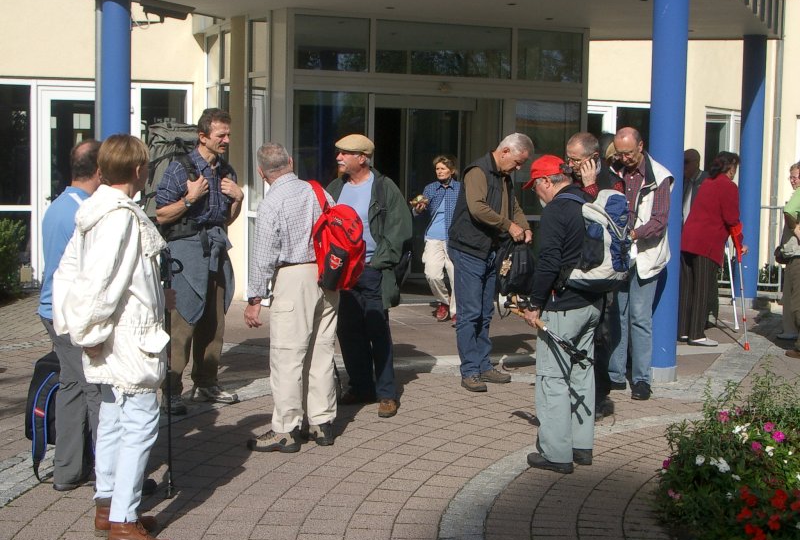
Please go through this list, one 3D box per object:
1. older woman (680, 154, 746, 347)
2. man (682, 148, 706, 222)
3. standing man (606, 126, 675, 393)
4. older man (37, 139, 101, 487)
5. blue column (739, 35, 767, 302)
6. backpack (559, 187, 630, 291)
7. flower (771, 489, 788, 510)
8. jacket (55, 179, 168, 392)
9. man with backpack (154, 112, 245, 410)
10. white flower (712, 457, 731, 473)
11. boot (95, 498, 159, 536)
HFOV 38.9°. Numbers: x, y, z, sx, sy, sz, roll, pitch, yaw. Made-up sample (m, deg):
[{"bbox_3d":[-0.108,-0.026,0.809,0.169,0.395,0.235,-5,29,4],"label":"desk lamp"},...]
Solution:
[{"bbox_3d":[2.760,-0.195,10.002,0.580,1.696,0.500,-1,5,-22],"label":"older woman"},{"bbox_3d":[2.939,-0.326,11.301,0.520,1.754,0.380,6,7,40],"label":"man"},{"bbox_3d":[1.619,-0.054,7.626,0.540,1.798,0.460,5,7,38],"label":"standing man"},{"bbox_3d":[-1.481,0.219,5.401,0.420,1.653,0.480,-3,7,-41],"label":"older man"},{"bbox_3d":[4.067,-1.147,13.056,0.255,3.046,0.255,1,5,0],"label":"blue column"},{"bbox_3d":[1.012,-0.153,5.891,0.270,0.530,0.330,4,6,30],"label":"backpack"},{"bbox_3d":[1.412,0.854,4.212,0.070,0.075,0.060,2,5,11],"label":"flower"},{"bbox_3d":[-1.159,0.070,4.551,0.460,0.820,0.550,0,5,-10],"label":"jacket"},{"bbox_3d":[-1.238,-0.067,7.029,0.540,1.844,0.460,-4,7,-41],"label":"man with backpack"},{"bbox_3d":[1.405,0.850,4.950,0.075,0.060,0.060,1,5,0],"label":"white flower"},{"bbox_3d":[-1.144,1.035,4.736,0.285,0.155,0.105,0,5,-13],"label":"boot"}]

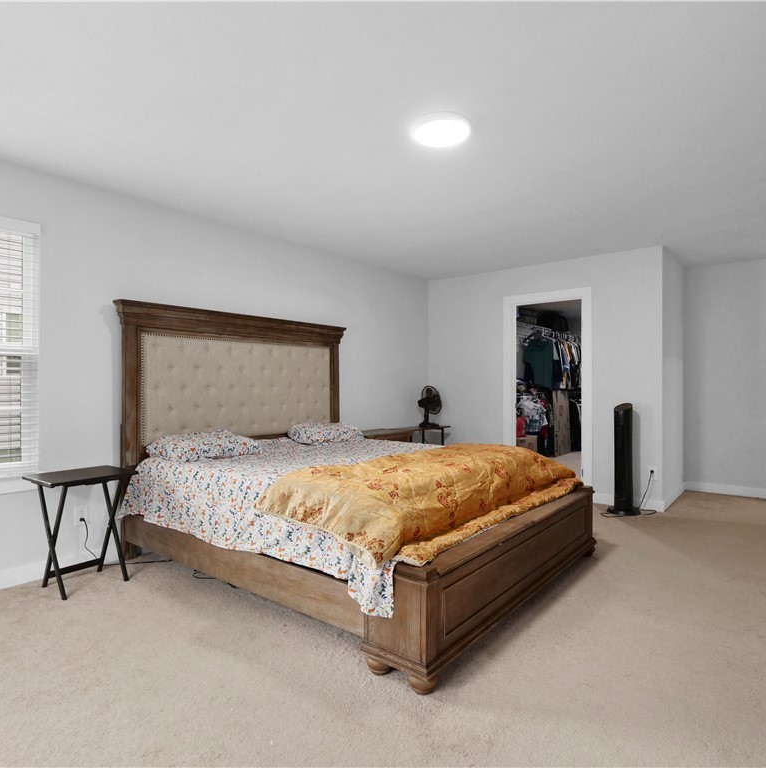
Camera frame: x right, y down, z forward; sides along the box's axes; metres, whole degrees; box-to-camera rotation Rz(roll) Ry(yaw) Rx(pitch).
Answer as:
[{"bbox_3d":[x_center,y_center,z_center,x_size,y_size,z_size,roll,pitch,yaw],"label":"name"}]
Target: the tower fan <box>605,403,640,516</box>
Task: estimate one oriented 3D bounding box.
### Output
[{"bbox_3d":[2.245,0.687,4.408,0.300,1.000,0.300,0,0,40],"label":"tower fan"}]

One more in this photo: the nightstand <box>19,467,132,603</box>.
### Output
[{"bbox_3d":[-1.772,0.847,2.782,0.375,0.655,0.465,0,0,37],"label":"nightstand"}]

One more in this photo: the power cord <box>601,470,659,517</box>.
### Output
[{"bbox_3d":[2.233,0.992,4.307,0.530,0.390,0.220,0,0,5],"label":"power cord"}]

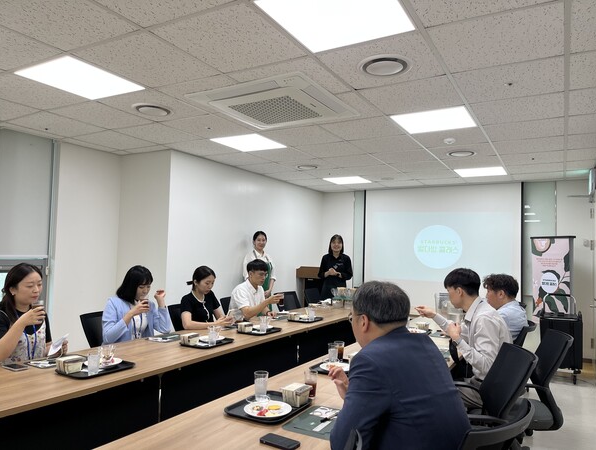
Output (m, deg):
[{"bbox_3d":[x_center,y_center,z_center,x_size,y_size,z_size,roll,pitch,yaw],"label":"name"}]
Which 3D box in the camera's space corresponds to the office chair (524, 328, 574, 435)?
[{"bbox_3d":[1.560,1.210,3.210,0.630,0.920,0.600,1,-4,18],"label":"office chair"}]

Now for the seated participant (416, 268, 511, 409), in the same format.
[{"bbox_3d":[0.886,0.891,2.477,0.680,1.300,0.520,0,-4,19],"label":"seated participant"}]

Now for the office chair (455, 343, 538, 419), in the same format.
[{"bbox_3d":[0.845,1.085,2.323,0.620,0.910,0.610,1,-4,14],"label":"office chair"}]

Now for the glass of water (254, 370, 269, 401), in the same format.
[{"bbox_3d":[-0.162,0.748,2.089,0.066,0.130,0.066,2,-3,0],"label":"glass of water"}]

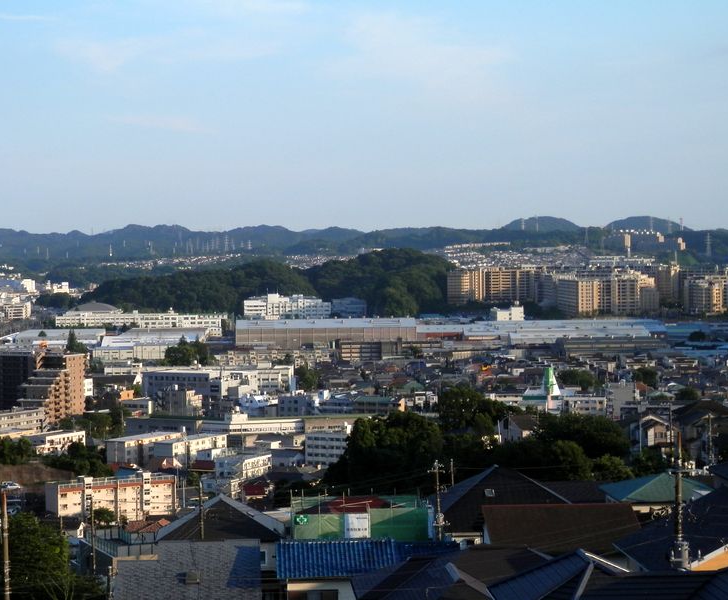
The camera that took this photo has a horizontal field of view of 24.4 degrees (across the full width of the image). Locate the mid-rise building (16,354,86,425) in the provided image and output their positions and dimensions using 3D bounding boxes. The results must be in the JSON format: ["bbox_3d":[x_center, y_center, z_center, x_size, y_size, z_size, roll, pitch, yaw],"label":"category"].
[{"bbox_3d":[-134.415,38.620,728.000,14.500,28.000,33.000,0,2,17],"label":"mid-rise building"}]

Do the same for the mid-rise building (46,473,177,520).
[{"bbox_3d":[-62.661,49.599,419.080,31.000,12.000,8.500,-1,2,-31],"label":"mid-rise building"}]

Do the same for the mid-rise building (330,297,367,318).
[{"bbox_3d":[-14.332,8.322,1560.000,32.000,21.000,24.000,-1,2,0],"label":"mid-rise building"}]

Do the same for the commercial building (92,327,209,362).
[{"bbox_3d":[-143.590,30.745,1140.000,63.000,14.000,100.000,-1,2,3],"label":"commercial building"}]

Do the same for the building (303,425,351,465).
[{"bbox_3d":[-13.362,56.270,635.000,16.000,14.500,12.000,-1,2,-18],"label":"building"}]

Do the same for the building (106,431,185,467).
[{"bbox_3d":[-73.255,51.275,569.275,8.500,10.000,30.000,1,2,35],"label":"building"}]

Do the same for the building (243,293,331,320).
[{"bbox_3d":[-63.084,6.346,1400.654,71.000,21.000,35.000,0,2,0],"label":"building"}]

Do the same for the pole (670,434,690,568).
[{"bbox_3d":[12.223,10.827,65.308,1.000,11.500,0.800,0,2,-15],"label":"pole"}]

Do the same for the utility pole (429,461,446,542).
[{"bbox_3d":[5.978,18.878,135.545,1.400,12.000,0.700,0,2,-10],"label":"utility pole"}]

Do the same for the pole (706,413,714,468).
[{"bbox_3d":[41.136,17.960,200.000,0.500,9.500,0.500,-1,2,0],"label":"pole"}]

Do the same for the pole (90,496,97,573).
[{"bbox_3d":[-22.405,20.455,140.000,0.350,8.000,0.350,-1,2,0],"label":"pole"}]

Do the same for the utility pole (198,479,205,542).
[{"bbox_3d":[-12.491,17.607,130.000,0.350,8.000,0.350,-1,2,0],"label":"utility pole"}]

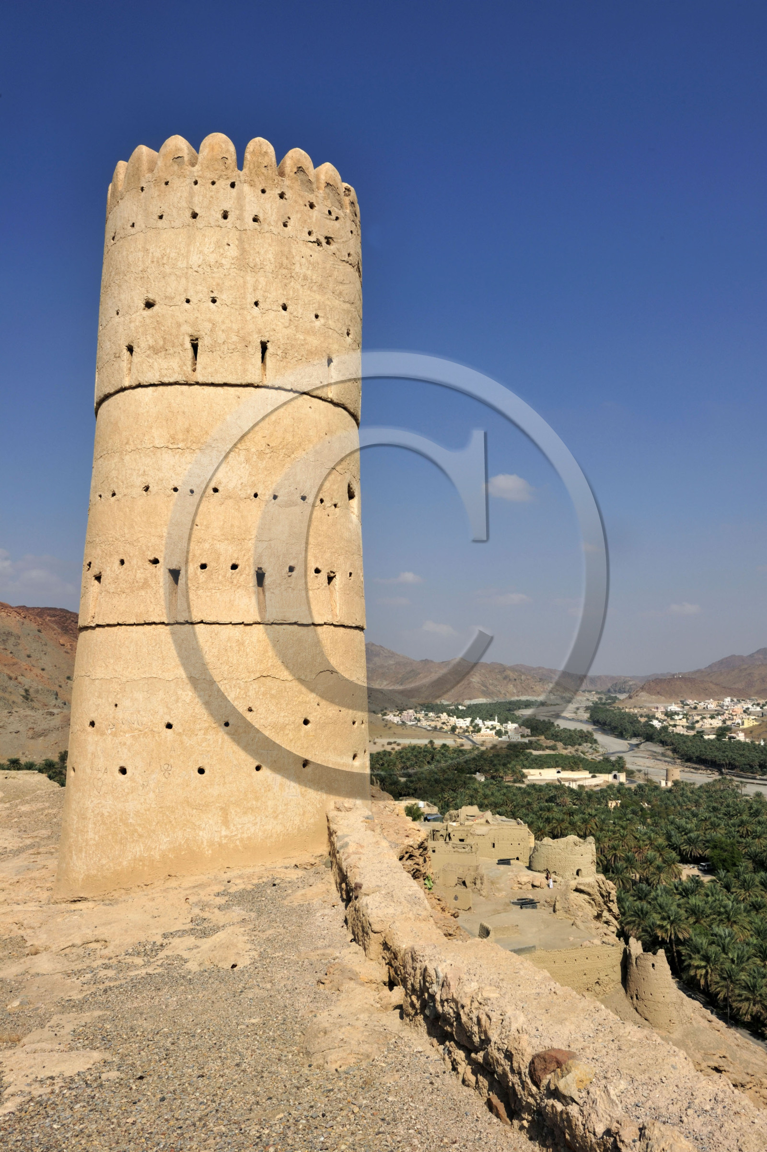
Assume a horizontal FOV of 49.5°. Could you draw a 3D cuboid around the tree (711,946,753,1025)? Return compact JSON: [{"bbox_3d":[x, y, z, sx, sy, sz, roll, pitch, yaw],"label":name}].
[{"bbox_3d":[50.950,60.220,122.000,6.200,10.800,6.200,0,-7,0],"label":"tree"}]

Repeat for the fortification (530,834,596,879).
[{"bbox_3d":[28.280,44.030,131.000,10.200,5.900,9.900,0,-7,0],"label":"fortification"}]

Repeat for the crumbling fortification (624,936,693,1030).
[{"bbox_3d":[33.940,50.340,103.000,7.600,9.200,7.300,0,-7,0],"label":"crumbling fortification"}]

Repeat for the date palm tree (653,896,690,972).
[{"bbox_3d":[49.590,61.690,143.000,6.300,12.200,6.300,0,-7,0],"label":"date palm tree"}]

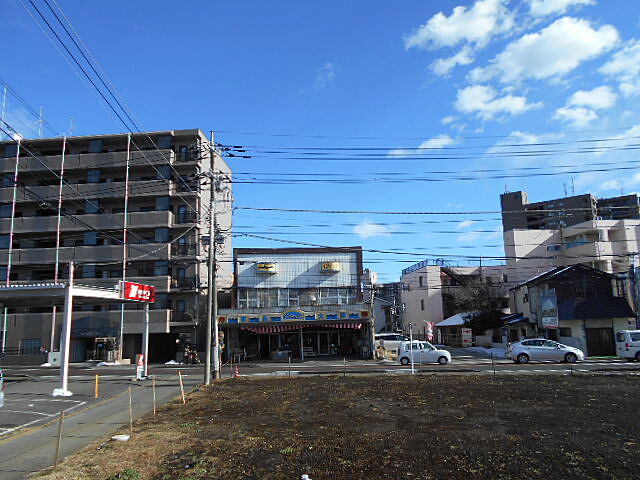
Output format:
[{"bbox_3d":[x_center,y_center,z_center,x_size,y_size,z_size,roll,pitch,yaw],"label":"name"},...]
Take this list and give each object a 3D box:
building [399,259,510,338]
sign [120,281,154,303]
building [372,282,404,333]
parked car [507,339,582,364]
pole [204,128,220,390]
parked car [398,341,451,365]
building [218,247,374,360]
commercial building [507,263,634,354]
[{"bbox_3d":[17.650,8.193,64.096,10.200,9.600,12.400,-1,-9,-4],"label":"building"},{"bbox_3d":[-10.459,3.054,27.873,0.350,1.000,3.700,-2,-9,5],"label":"sign"},{"bbox_3d":[18.239,17.009,126.802,12.000,12.000,10.000,-2,-9,5],"label":"building"},{"bbox_3d":[14.143,7.036,30.674,4.500,1.490,1.750,-2,-9,5],"label":"parked car"},{"bbox_3d":[-5.695,0.695,25.236,0.380,13.300,0.380,-2,-9,5],"label":"pole"},{"bbox_3d":[6.779,7.366,31.573,3.400,1.500,1.480,-2,-9,5],"label":"parked car"},{"bbox_3d":[-1.444,5.387,40.025,11.300,8.500,10.000,-2,-9,5],"label":"building"},{"bbox_3d":[18.644,5.307,36.446,7.000,6.500,5.800,-2,-9,5],"label":"commercial building"}]

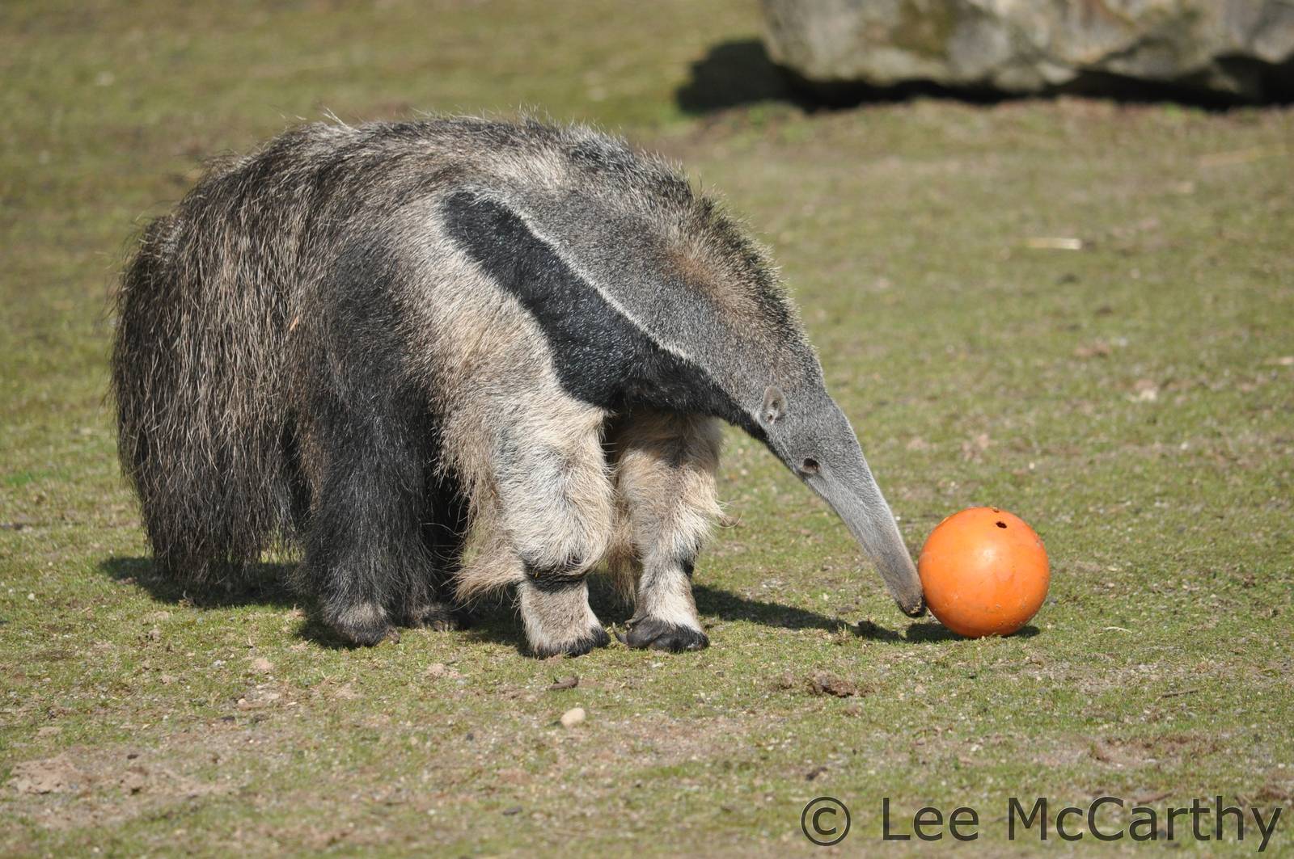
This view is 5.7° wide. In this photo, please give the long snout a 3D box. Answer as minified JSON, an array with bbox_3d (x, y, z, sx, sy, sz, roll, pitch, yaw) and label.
[{"bbox_3d":[0.299,0.153,16.886,0.064,0.212,0.068,-8,-26,-50],"label":"long snout"}]

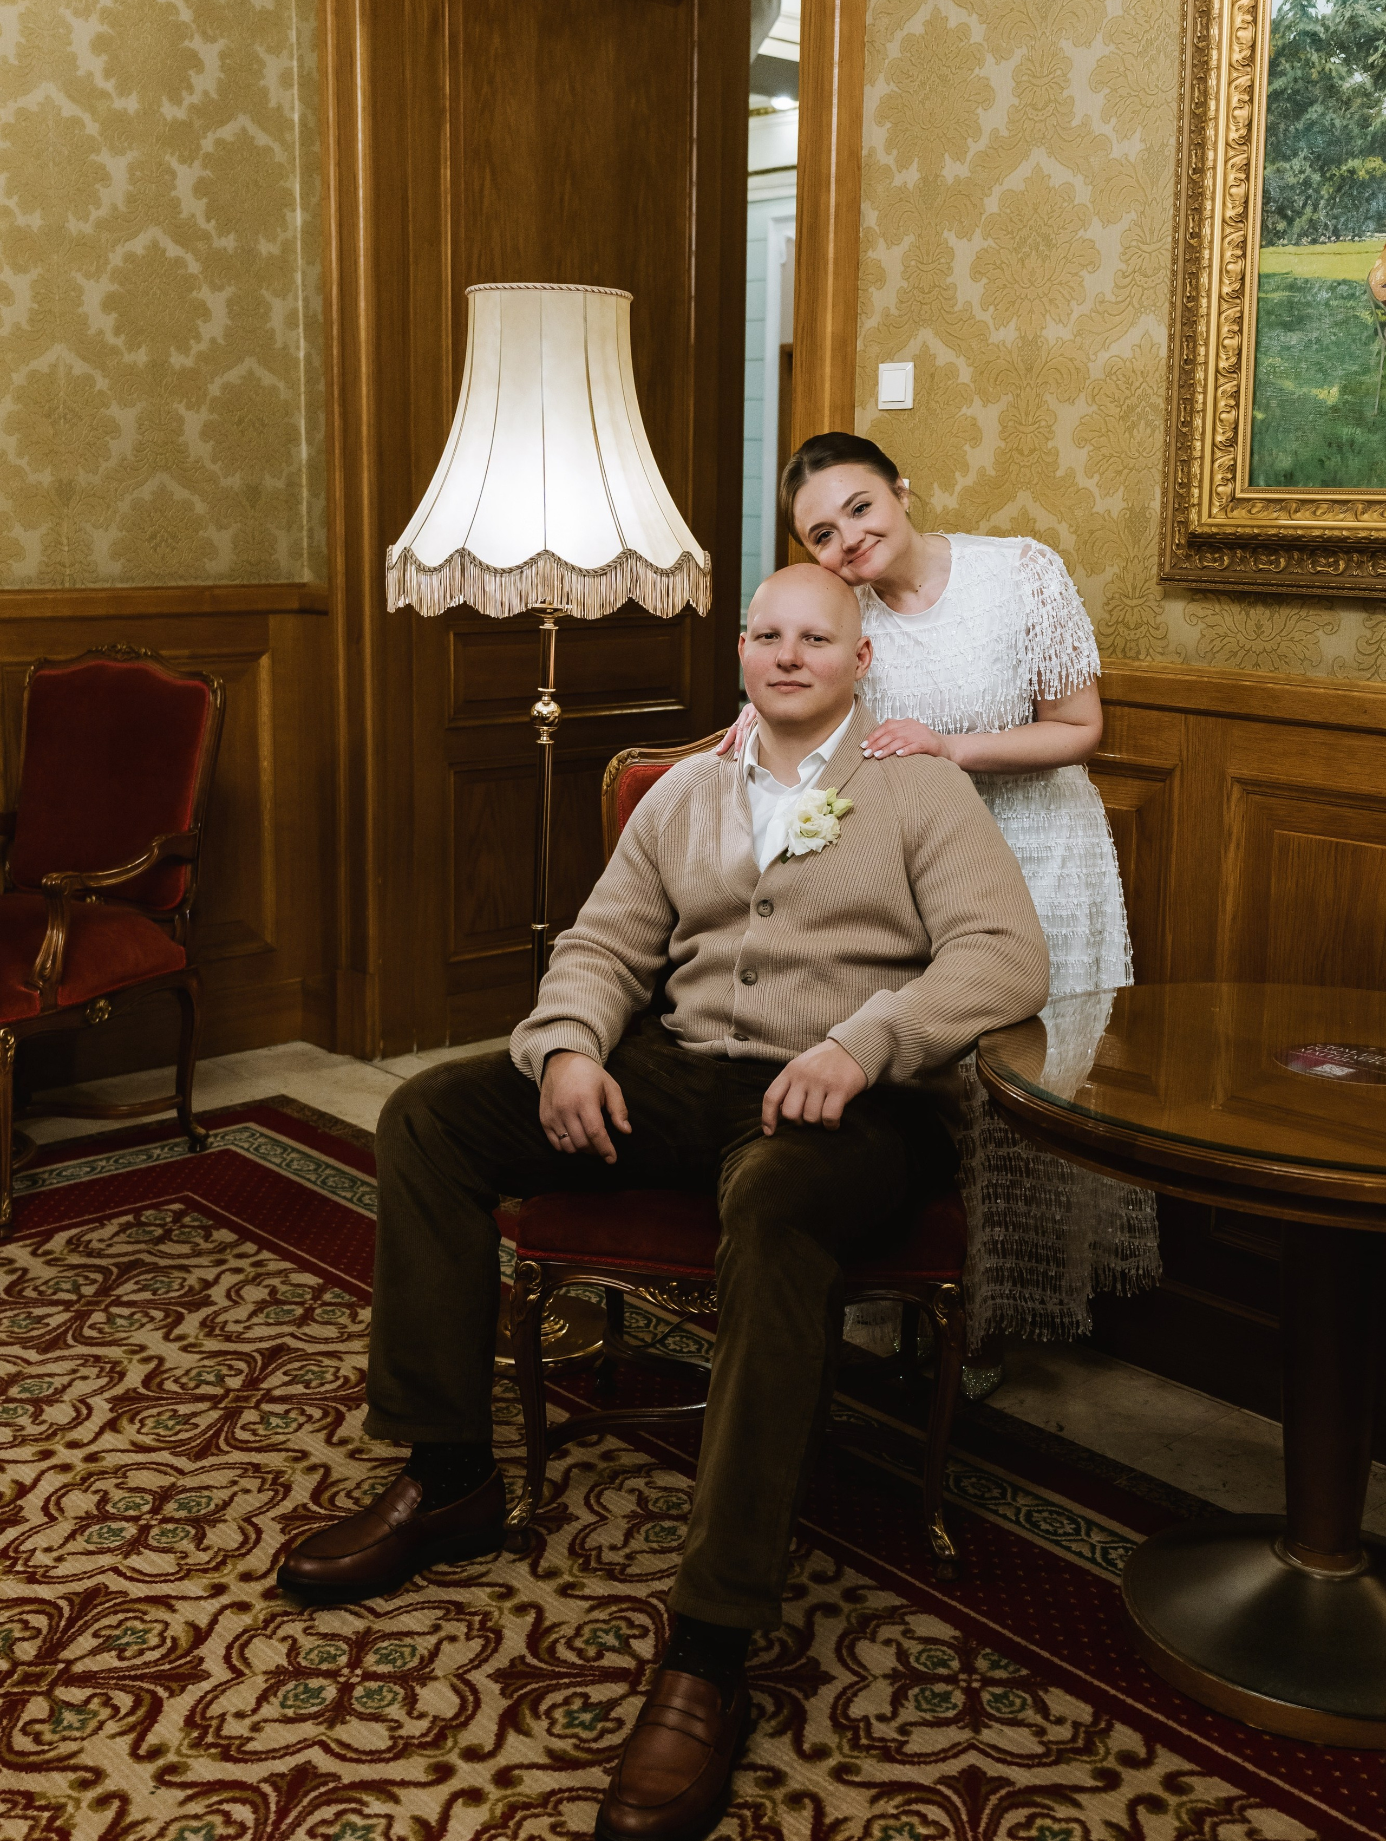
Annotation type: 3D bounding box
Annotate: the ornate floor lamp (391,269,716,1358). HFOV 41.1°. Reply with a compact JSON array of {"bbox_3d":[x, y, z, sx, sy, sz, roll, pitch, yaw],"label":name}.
[{"bbox_3d":[-0.240,-0.128,3.090,0.530,1.765,0.530,1,12,0],"label":"ornate floor lamp"}]

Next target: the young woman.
[{"bbox_3d":[0.409,0.046,2.860,0.560,1.540,0.570,6,13,23],"label":"young woman"}]

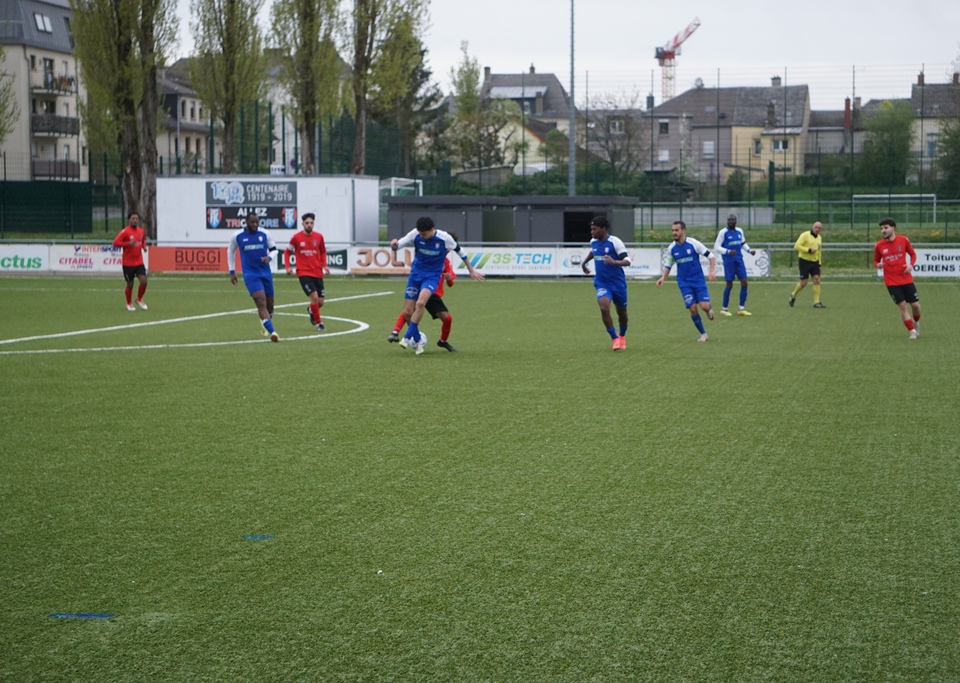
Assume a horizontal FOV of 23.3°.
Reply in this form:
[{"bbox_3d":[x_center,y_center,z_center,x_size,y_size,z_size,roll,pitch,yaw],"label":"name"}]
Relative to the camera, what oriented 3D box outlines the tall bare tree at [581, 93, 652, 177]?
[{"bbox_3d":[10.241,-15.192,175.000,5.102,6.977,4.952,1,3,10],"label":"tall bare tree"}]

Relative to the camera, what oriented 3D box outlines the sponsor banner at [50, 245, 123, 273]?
[{"bbox_3d":[-11.328,-2.462,69.487,3.047,0.795,0.040,1,3,10],"label":"sponsor banner"}]

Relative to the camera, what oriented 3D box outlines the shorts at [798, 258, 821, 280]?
[{"bbox_3d":[6.334,-1.387,44.800,0.360,0.390,0.290,-2,3,-38],"label":"shorts"}]

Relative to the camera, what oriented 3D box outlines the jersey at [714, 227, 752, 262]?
[{"bbox_3d":[4.391,-1.680,40.400,0.600,0.620,0.400,-1,3,-14],"label":"jersey"}]

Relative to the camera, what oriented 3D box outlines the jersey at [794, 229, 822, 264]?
[{"bbox_3d":[6.309,-1.825,44.800,0.480,0.690,0.360,-2,4,-37],"label":"jersey"}]

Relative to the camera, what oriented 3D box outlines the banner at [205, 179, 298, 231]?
[{"bbox_3d":[-7.323,-4.377,75.020,3.030,1.534,0.040,1,3,10],"label":"banner"}]

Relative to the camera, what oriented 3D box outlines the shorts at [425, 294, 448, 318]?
[{"bbox_3d":[-0.595,-0.469,29.200,0.420,0.380,0.360,-1,3,-14],"label":"shorts"}]

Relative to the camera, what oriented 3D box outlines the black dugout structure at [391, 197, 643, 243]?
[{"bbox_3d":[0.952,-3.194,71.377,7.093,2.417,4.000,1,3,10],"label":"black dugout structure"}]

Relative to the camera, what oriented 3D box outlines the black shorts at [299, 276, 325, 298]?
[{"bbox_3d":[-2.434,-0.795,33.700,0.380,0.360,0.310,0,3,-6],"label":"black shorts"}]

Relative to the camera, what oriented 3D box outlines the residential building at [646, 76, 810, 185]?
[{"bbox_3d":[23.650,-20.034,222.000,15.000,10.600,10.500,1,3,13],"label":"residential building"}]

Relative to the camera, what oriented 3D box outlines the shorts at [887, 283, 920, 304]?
[{"bbox_3d":[5.803,-0.658,32.000,0.410,0.290,0.300,-8,3,18],"label":"shorts"}]

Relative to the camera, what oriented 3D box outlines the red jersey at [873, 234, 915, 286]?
[{"bbox_3d":[5.691,-1.109,31.950,0.510,0.690,0.310,-8,3,22],"label":"red jersey"}]

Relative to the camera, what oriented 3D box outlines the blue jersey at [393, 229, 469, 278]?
[{"bbox_3d":[-0.601,-1.068,28.300,0.870,0.620,0.420,0,3,6],"label":"blue jersey"}]

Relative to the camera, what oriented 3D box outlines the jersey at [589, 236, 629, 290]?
[{"bbox_3d":[1.584,-0.974,28.750,0.450,0.680,0.290,-3,3,28],"label":"jersey"}]

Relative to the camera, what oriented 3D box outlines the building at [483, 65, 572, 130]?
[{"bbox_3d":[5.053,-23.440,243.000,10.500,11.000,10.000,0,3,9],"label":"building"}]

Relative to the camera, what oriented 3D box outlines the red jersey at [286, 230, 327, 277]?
[{"bbox_3d":[-2.499,-1.268,33.600,0.570,0.660,0.340,0,3,-4],"label":"red jersey"}]

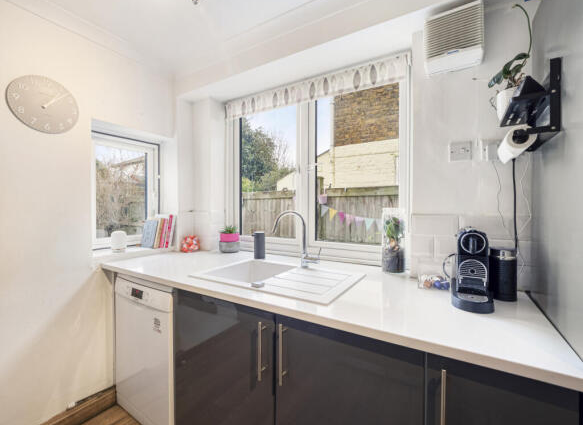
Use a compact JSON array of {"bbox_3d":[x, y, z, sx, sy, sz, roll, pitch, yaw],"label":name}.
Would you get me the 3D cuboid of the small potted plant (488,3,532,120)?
[{"bbox_3d":[0.814,-0.558,1.006,0.142,0.430,0.132,0,1,33],"label":"small potted plant"}]

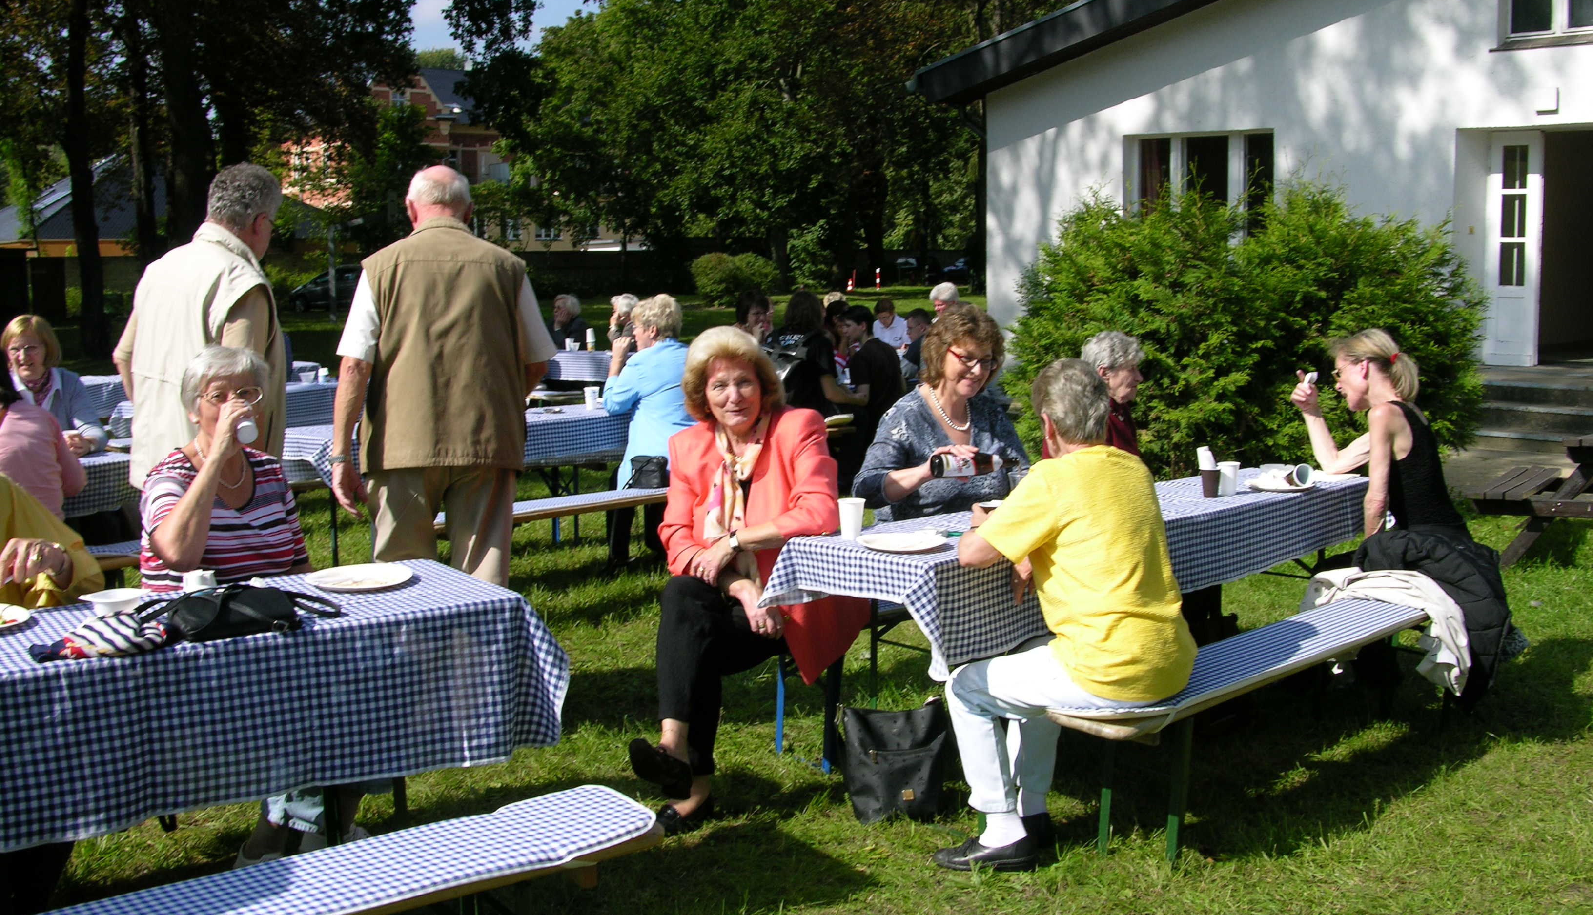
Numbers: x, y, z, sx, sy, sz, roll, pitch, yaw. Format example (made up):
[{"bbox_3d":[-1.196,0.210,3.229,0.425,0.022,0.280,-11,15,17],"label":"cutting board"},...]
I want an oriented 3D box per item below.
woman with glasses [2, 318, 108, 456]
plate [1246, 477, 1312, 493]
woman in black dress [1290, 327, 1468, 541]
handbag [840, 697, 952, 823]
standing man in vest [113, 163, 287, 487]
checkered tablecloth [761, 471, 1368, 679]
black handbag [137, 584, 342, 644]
[{"bbox_3d":[-2.819,0.110,6.197,0.520,1.320,0.750,-5,8,-37],"label":"woman with glasses"},{"bbox_3d":[1.561,0.092,5.213,0.220,0.022,0.220,0,6,0],"label":"plate"},{"bbox_3d":[1.844,0.235,5.086,0.740,1.310,0.480,5,8,42],"label":"woman in black dress"},{"bbox_3d":[0.280,0.799,4.302,0.290,0.320,0.150,1,7,9],"label":"handbag"},{"bbox_3d":[-1.760,0.037,4.832,0.550,1.790,0.390,2,7,21],"label":"standing man in vest"},{"bbox_3d":[0.943,0.285,4.900,2.340,0.285,0.600,-7,9,-44],"label":"checkered tablecloth"},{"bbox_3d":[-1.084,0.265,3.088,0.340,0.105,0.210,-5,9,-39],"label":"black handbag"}]

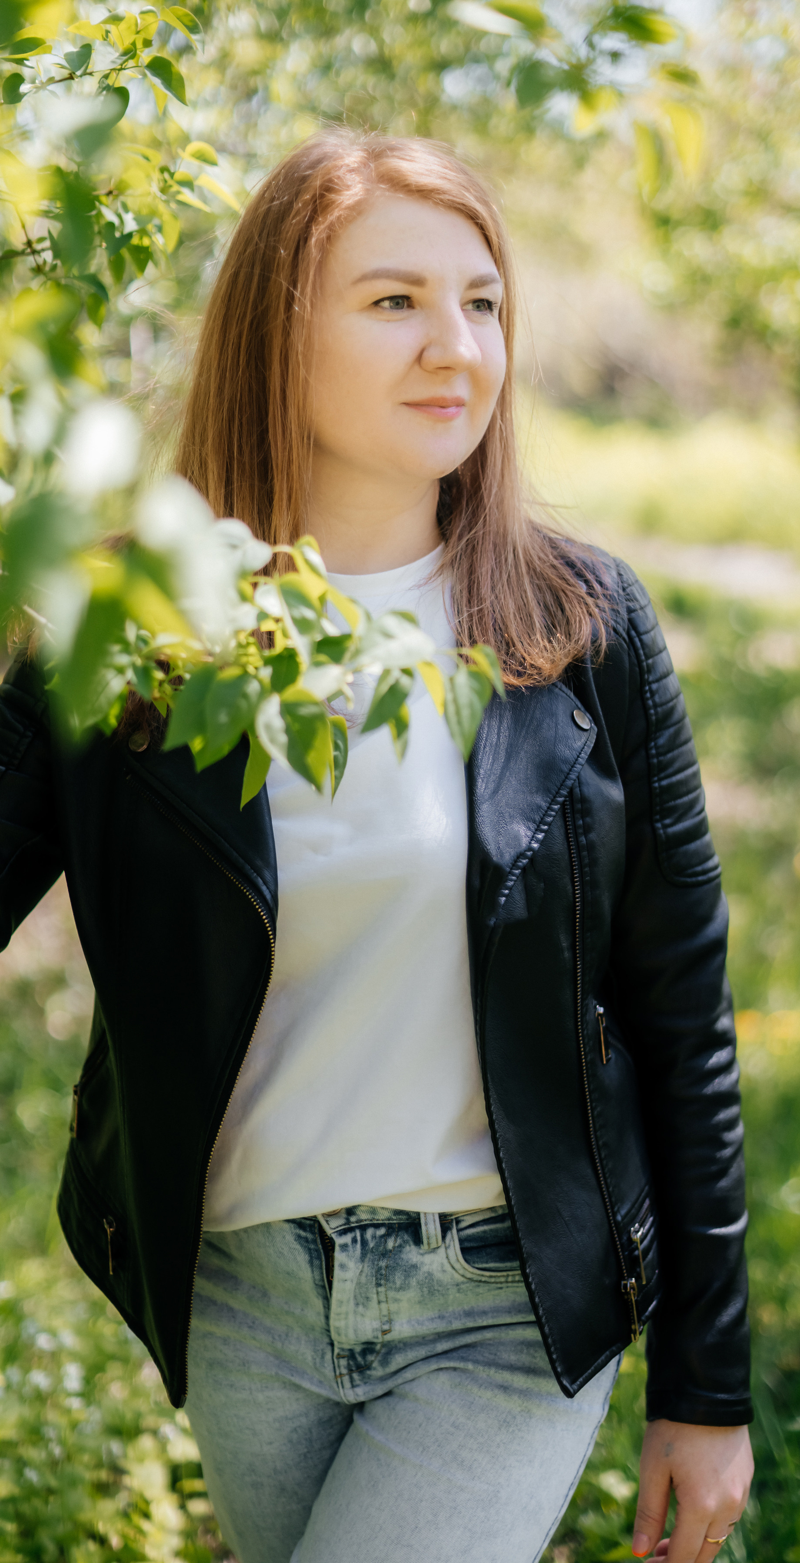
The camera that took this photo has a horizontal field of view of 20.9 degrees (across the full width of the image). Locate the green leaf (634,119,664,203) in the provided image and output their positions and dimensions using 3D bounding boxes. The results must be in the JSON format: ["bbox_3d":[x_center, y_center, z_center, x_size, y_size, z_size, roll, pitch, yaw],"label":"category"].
[{"bbox_3d":[0.134,-0.334,1.170,0.016,0.044,0.020,0,11,0],"label":"green leaf"}]

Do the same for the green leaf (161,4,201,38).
[{"bbox_3d":[-0.155,-0.540,1.540,0.029,0.023,0.022,0,11,0],"label":"green leaf"}]

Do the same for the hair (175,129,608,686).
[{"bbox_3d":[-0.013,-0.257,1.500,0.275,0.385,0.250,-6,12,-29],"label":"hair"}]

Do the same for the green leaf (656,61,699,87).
[{"bbox_3d":[0.150,-0.381,1.170,0.023,0.014,0.018,0,11,0],"label":"green leaf"}]

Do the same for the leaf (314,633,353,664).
[{"bbox_3d":[-0.041,-0.082,1.340,0.023,0.020,0.018,0,11,0],"label":"leaf"}]

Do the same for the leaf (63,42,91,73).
[{"bbox_3d":[-0.228,-0.514,1.540,0.020,0.022,0.014,0,11,0],"label":"leaf"}]

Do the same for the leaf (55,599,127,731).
[{"bbox_3d":[-0.151,-0.058,1.060,0.033,0.066,0.030,0,11,0],"label":"leaf"}]

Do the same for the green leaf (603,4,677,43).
[{"bbox_3d":[0.129,-0.408,1.170,0.040,0.021,0.030,0,11,0],"label":"green leaf"}]

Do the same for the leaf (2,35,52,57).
[{"bbox_3d":[-0.261,-0.515,1.520,0.034,0.015,0.022,0,11,0],"label":"leaf"}]

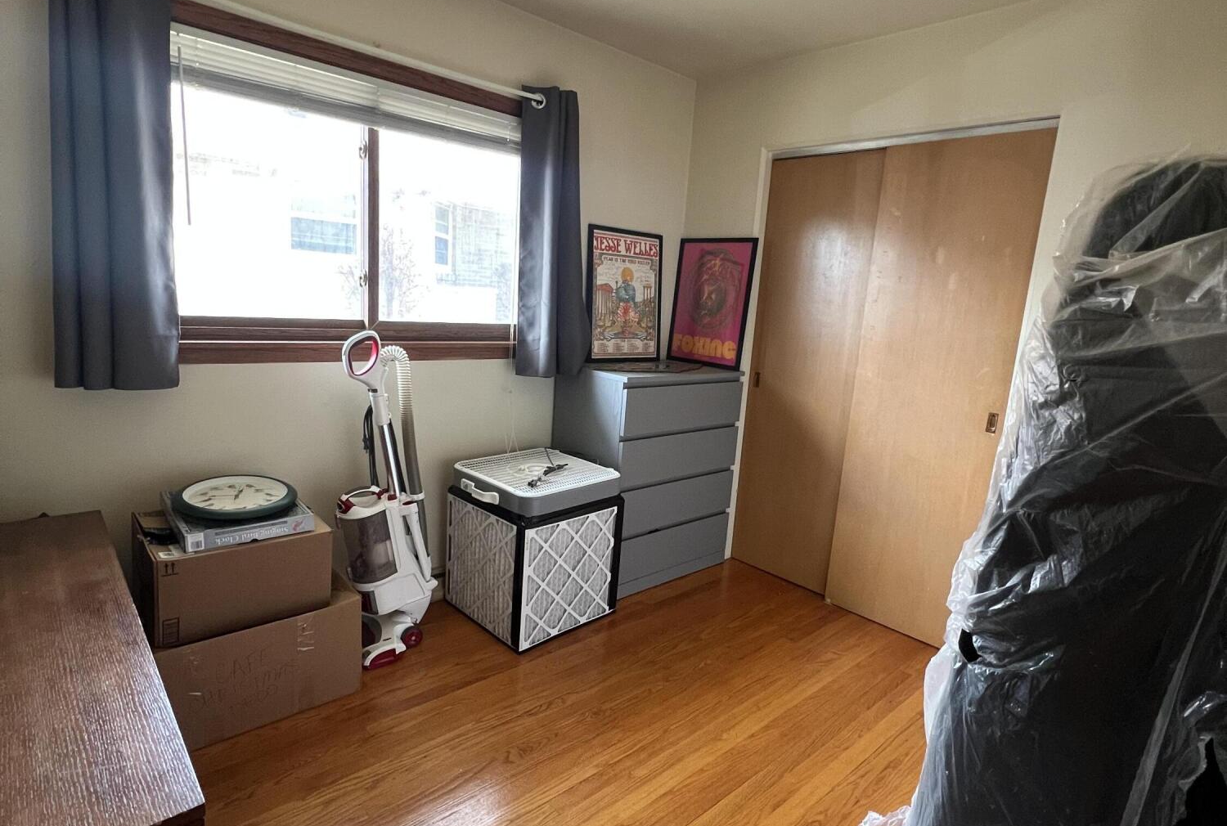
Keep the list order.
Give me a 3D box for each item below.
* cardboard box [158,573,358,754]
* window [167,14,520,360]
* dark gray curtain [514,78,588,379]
[{"bbox_3d":[-1.200,0.755,1.977,0.628,0.340,0.390,-6,15,-41],"label":"cardboard box"},{"bbox_3d":[-0.865,-0.707,2.200,1.350,1.050,0.060,-6,15,-41],"label":"window"},{"bbox_3d":[-0.254,-0.741,2.586,0.340,1.155,0.120,-6,15,-41],"label":"dark gray curtain"}]

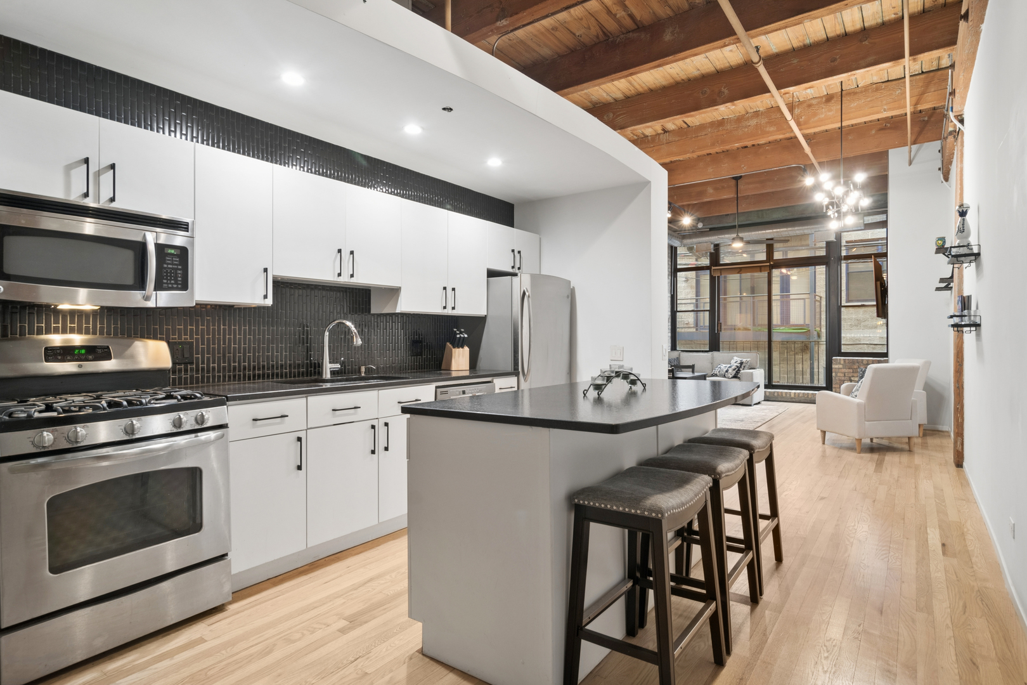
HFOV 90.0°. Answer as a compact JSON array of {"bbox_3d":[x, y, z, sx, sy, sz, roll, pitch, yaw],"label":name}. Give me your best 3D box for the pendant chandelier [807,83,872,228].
[{"bbox_3d":[3.089,-1.802,4.862,0.520,1.420,0.520,0,1,38],"label":"pendant chandelier"}]

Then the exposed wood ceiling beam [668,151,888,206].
[{"bbox_3d":[4.112,-2.698,8.655,3.600,0.350,0.160,0,1,35],"label":"exposed wood ceiling beam"}]

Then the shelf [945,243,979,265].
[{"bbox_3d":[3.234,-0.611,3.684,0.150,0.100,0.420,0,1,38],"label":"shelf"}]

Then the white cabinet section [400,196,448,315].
[{"bbox_3d":[-0.763,-0.608,3.809,0.330,0.776,0.453,1,1,38],"label":"white cabinet section"}]

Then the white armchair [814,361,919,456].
[{"bbox_3d":[3.790,0.658,5.490,0.690,0.920,0.720,0,1,-8],"label":"white armchair"}]

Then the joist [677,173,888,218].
[{"bbox_3d":[4.579,-2.530,9.109,3.400,0.340,0.190,0,1,33],"label":"joist"}]

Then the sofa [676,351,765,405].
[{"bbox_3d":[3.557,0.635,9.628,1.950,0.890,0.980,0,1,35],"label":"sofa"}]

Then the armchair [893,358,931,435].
[{"bbox_3d":[4.640,0.653,6.370,0.710,0.910,0.690,0,1,2],"label":"armchair"}]

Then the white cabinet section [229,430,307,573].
[{"bbox_3d":[-1.436,0.768,2.726,0.600,0.623,0.380,1,1,38],"label":"white cabinet section"}]

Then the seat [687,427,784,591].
[{"bbox_3d":[1.143,0.822,2.646,0.365,0.680,0.470,0,1,35],"label":"seat"}]

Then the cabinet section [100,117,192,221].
[{"bbox_3d":[-1.804,-0.788,2.468,0.330,0.381,0.375,1,1,38],"label":"cabinet section"}]

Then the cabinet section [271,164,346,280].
[{"bbox_3d":[-1.311,-0.681,3.103,0.330,0.612,0.459,1,1,38],"label":"cabinet section"}]

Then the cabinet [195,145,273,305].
[{"bbox_3d":[-1.571,-0.592,2.770,0.330,0.778,0.386,0,1,38],"label":"cabinet"}]

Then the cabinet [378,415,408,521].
[{"bbox_3d":[-0.890,0.748,3.382,0.600,0.618,0.454,0,1,38],"label":"cabinet"}]

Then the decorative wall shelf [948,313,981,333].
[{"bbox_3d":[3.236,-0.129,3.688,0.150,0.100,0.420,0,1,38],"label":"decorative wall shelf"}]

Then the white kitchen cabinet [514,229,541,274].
[{"bbox_3d":[0.006,-0.809,4.789,0.330,0.392,0.386,0,1,38],"label":"white kitchen cabinet"}]

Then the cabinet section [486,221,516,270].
[{"bbox_3d":[-0.231,-0.813,4.491,0.330,0.384,0.386,1,1,38],"label":"cabinet section"}]

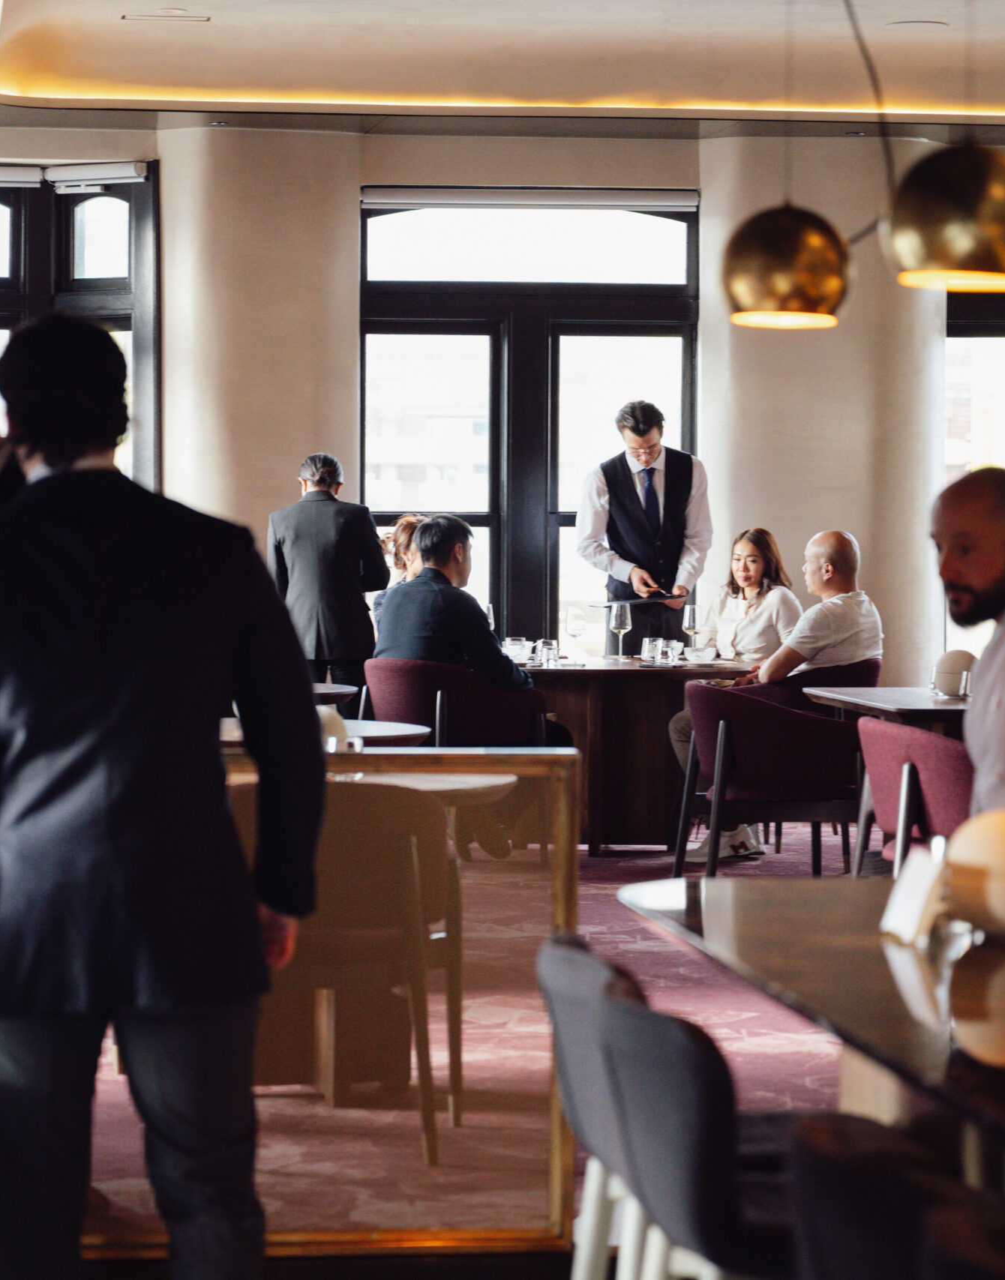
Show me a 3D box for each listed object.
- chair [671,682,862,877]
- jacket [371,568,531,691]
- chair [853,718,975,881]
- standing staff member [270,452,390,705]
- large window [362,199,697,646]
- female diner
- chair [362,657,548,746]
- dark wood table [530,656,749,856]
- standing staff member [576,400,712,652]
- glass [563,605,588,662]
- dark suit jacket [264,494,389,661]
[{"bbox_3d":[0.889,0.545,12.650,0.550,0.800,0.570,0,2,-12],"label":"chair"},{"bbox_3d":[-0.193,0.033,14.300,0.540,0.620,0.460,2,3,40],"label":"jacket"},{"bbox_3d":[1.330,0.617,10.650,0.580,0.800,0.590,0,2,-10],"label":"chair"},{"bbox_3d":[-0.721,0.026,15.150,0.520,1.600,0.380,1,2,19],"label":"standing staff member"},{"bbox_3d":[0.123,-0.945,17.000,1.550,2.150,0.130,0,2,-5],"label":"large window"},{"bbox_3d":[0.962,0.181,15.200,0.500,1.290,0.720,2,3,41],"label":"female diner"},{"bbox_3d":[-0.180,0.464,14.280,0.580,0.800,0.590,-1,3,-35],"label":"chair"},{"bbox_3d":[0.447,0.475,15.150,1.300,0.750,1.300,0,2,-5],"label":"dark wood table"},{"bbox_3d":[0.602,-0.091,15.850,0.570,1.820,0.420,0,2,-7],"label":"standing staff member"},{"bbox_3d":[0.298,-0.028,15.300,0.086,0.232,0.086,0,2,0],"label":"glass"},{"bbox_3d":[-0.721,-0.254,15.150,0.520,0.720,0.360,1,2,19],"label":"dark suit jacket"}]

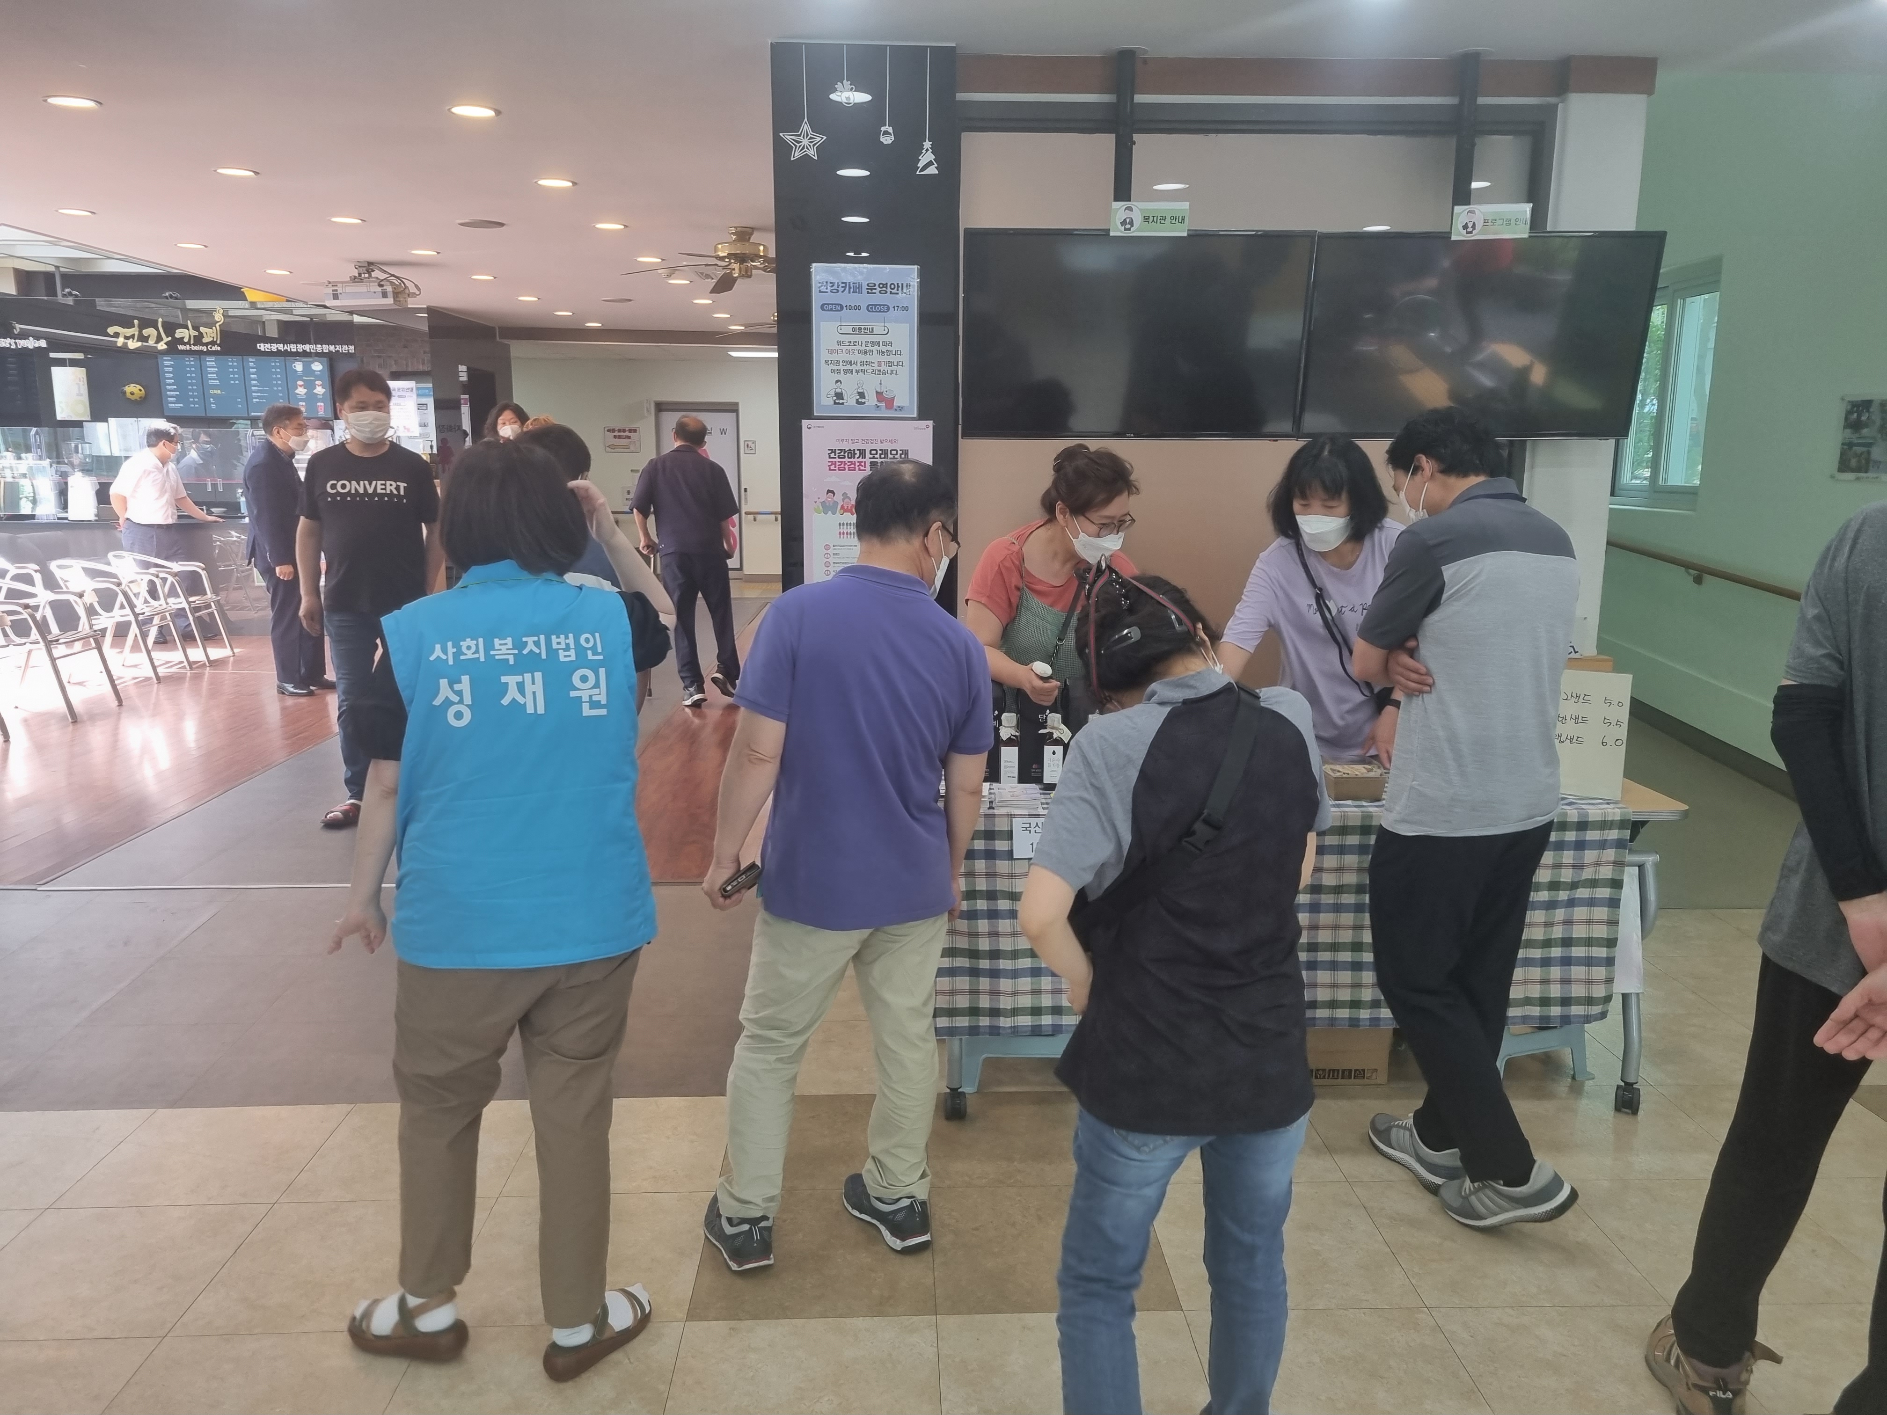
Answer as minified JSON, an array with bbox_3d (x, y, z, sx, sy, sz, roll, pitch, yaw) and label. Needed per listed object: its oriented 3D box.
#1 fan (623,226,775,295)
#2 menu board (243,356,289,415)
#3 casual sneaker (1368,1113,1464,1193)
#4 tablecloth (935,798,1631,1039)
[{"bbox_3d":[-1.079,-2.435,7.600,1.280,0.310,1.280,0,10,-2],"label":"fan"},{"bbox_3d":[-6.548,-3.099,13.700,0.410,0.585,0.030,0,11,-2],"label":"menu board"},{"bbox_3d":[1.046,0.952,3.074,0.105,0.115,0.280,-5,12,-27],"label":"casual sneaker"},{"bbox_3d":[0.763,0.458,3.448,1.620,0.550,0.450,0,11,-2],"label":"tablecloth"}]

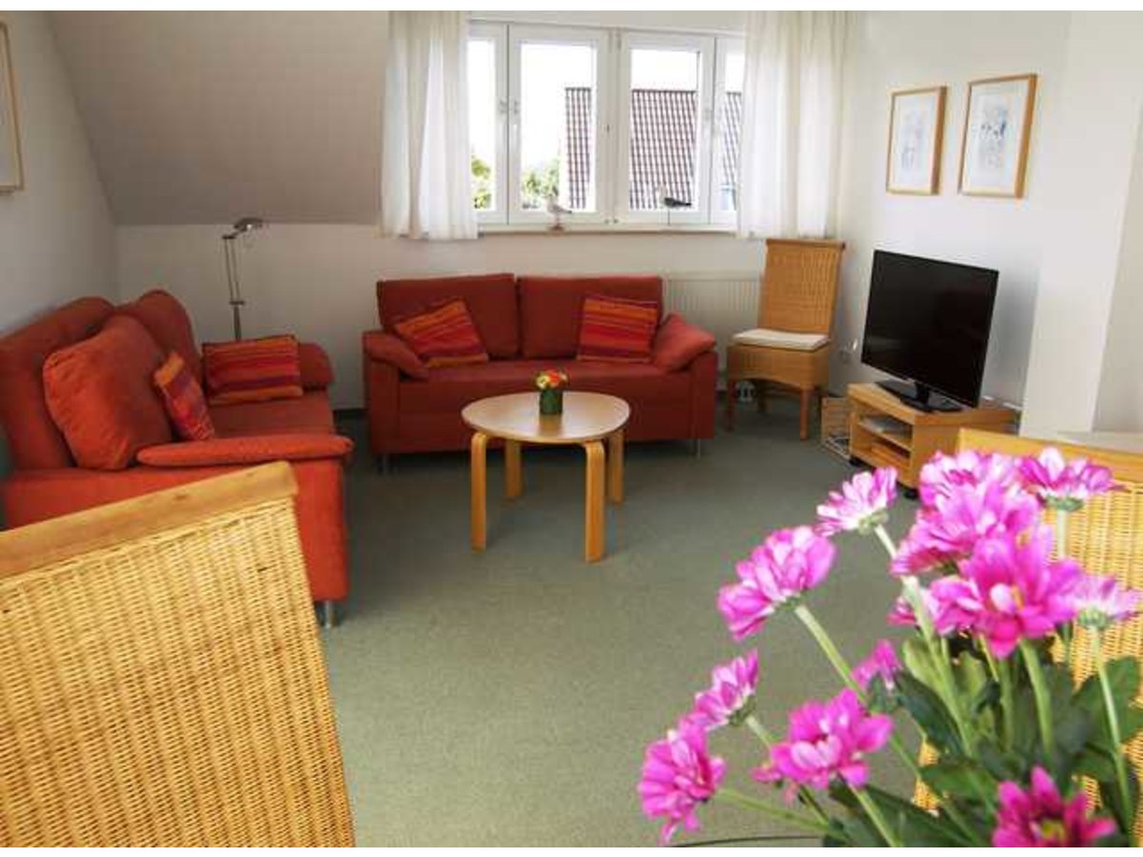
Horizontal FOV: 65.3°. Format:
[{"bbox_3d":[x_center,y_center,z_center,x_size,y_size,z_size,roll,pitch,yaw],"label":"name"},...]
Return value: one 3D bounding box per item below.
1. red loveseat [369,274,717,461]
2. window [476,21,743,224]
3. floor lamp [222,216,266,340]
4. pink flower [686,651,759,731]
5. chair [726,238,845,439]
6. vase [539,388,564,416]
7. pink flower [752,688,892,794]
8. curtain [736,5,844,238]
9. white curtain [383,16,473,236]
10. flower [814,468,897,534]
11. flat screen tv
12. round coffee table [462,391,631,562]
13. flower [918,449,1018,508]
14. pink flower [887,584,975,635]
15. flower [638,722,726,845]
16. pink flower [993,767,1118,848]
[{"bbox_3d":[-0.190,-0.332,4.667,1.700,0.840,0.920,-3,16,-11],"label":"red loveseat"},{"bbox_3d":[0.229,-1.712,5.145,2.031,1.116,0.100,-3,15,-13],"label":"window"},{"bbox_3d":[-1.725,-0.520,4.691,0.260,1.170,0.210,2,16,5],"label":"floor lamp"},{"bbox_3d":[0.103,0.176,0.600,0.034,0.060,0.060,46,0,9],"label":"pink flower"},{"bbox_3d":[1.210,-0.527,5.044,0.460,1.020,0.560,9,18,27],"label":"chair"},{"bbox_3d":[-0.080,-0.099,3.429,0.090,0.100,0.090,-3,16,-11],"label":"vase"},{"bbox_3d":[0.154,0.188,0.540,0.068,0.042,0.068,-10,46,11],"label":"pink flower"},{"bbox_3d":[1.299,-1.799,5.229,0.694,1.341,0.130,-3,15,-13],"label":"curtain"},{"bbox_3d":[-0.757,-1.693,4.746,0.505,1.334,0.130,-3,15,-13],"label":"white curtain"},{"bbox_3d":[0.212,0.053,0.660,0.061,0.036,0.061,-24,-12,0],"label":"flower"},{"bbox_3d":[1.569,-0.431,4.000,0.210,0.645,0.920,-3,17,-12],"label":"flat screen tv"},{"bbox_3d":[-0.100,0.159,3.529,0.691,0.440,0.712,0,14,0],"label":"round coffee table"},{"bbox_3d":[0.280,0.036,0.630,0.070,0.042,0.062,8,18,24],"label":"flower"},{"bbox_3d":[0.246,0.121,0.600,0.068,0.042,0.057,8,18,23],"label":"pink flower"},{"bbox_3d":[0.073,0.235,0.590,0.052,0.068,0.070,-2,16,-8],"label":"flower"},{"bbox_3d":[0.282,0.228,0.520,0.068,0.042,0.068,0,41,0],"label":"pink flower"}]

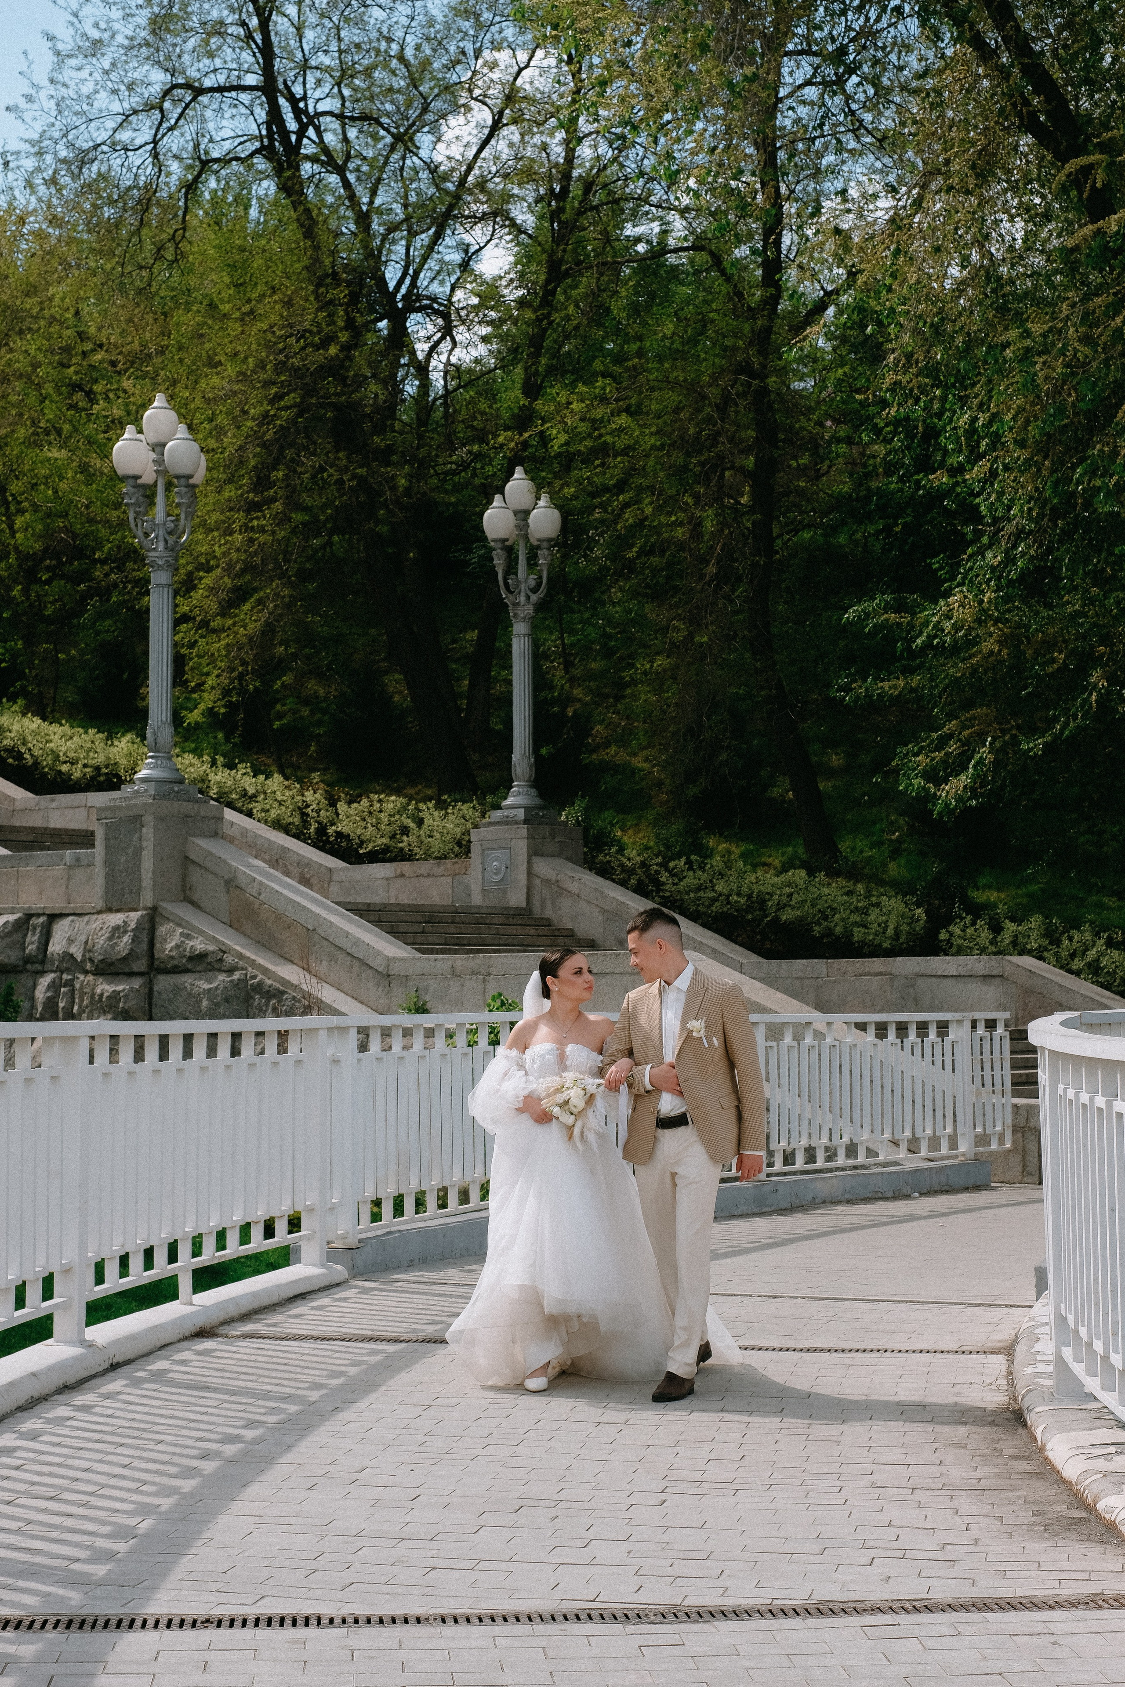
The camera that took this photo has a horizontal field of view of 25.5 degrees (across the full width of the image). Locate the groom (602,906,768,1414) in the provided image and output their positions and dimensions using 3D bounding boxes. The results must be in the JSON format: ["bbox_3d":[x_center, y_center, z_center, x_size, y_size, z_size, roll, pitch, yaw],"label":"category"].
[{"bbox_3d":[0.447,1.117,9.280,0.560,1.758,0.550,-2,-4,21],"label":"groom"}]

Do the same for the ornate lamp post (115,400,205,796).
[{"bbox_3d":[-4.449,-2.797,27.551,1.000,4.457,1.000,0,-4,0],"label":"ornate lamp post"}]

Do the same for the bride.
[{"bbox_3d":[0.007,1.201,9.395,0.880,1.609,0.820,-1,-4,5],"label":"bride"}]

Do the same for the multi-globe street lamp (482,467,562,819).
[{"bbox_3d":[-0.493,-2.548,31.352,1.000,4.494,1.000,0,-4,0],"label":"multi-globe street lamp"}]

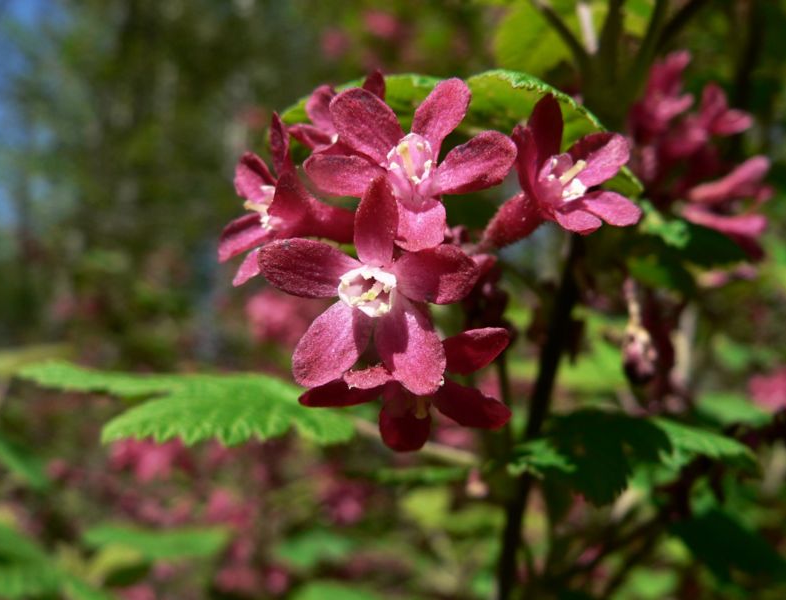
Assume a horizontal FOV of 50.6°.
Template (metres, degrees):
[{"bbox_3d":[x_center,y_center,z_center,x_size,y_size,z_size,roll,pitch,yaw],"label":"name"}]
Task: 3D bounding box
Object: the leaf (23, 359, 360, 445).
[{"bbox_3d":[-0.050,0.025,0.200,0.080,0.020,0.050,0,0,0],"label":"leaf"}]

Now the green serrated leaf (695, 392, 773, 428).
[{"bbox_3d":[0.119,0.038,0.290,0.026,0.012,0.025,0,0,0],"label":"green serrated leaf"}]

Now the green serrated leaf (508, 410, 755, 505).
[{"bbox_3d":[0.057,0.038,0.200,0.059,0.022,0.045,0,0,0],"label":"green serrated leaf"}]

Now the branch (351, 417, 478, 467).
[{"bbox_3d":[0.005,0.034,0.200,0.030,0.011,0.014,0,0,0],"label":"branch"}]

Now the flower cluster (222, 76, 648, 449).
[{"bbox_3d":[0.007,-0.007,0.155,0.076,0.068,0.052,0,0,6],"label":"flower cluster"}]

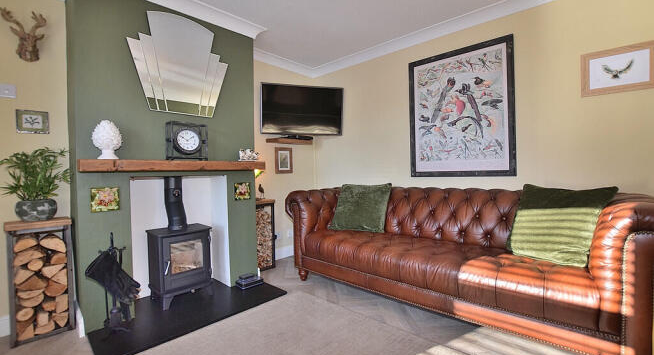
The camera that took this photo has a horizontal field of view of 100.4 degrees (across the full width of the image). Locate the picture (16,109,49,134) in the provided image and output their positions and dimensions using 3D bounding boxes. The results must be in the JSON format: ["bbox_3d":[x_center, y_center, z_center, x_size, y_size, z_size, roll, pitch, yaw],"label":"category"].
[{"bbox_3d":[-2.013,-0.379,1.872,0.017,0.153,0.152,2,4,44],"label":"picture"}]

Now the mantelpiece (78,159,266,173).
[{"bbox_3d":[-1.080,-0.093,2.150,0.149,0.074,1.296,2,4,44],"label":"mantelpiece"}]

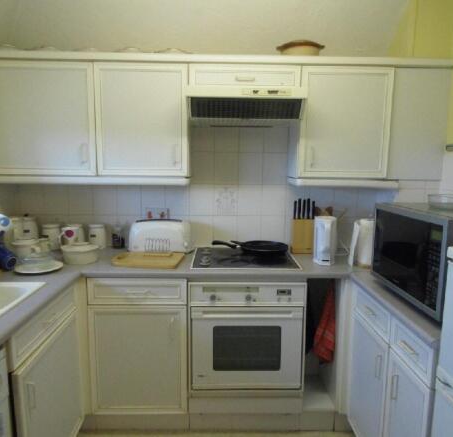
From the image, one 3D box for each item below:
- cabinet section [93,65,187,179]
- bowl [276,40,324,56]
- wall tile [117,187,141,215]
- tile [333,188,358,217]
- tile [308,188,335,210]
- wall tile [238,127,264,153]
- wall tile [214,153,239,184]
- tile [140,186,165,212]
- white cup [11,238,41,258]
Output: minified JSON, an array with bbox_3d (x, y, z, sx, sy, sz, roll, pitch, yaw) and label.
[{"bbox_3d":[-0.455,-0.544,2.150,0.500,0.592,0.312,0,7,-1],"label":"cabinet section"},{"bbox_3d":[0.417,-0.914,2.090,0.270,0.110,0.235,0,8,-1],"label":"bowl"},{"bbox_3d":[-0.614,-0.121,2.332,0.151,0.199,0.010,0,9,-1],"label":"wall tile"},{"bbox_3d":[0.766,-0.110,2.372,0.153,0.200,0.010,0,8,-1],"label":"tile"},{"bbox_3d":[0.616,-0.107,2.393,0.152,0.195,0.010,0,8,-1],"label":"tile"},{"bbox_3d":[0.155,-0.515,2.308,0.153,0.200,0.010,0,8,-1],"label":"wall tile"},{"bbox_3d":[-0.002,-0.314,2.313,0.151,0.199,0.010,0,9,-1],"label":"wall tile"},{"bbox_3d":[-0.465,-0.120,2.350,0.153,0.200,0.010,0,8,-1],"label":"tile"},{"bbox_3d":[-1.123,0.181,2.083,0.143,0.087,0.118,9,12,43],"label":"white cup"}]

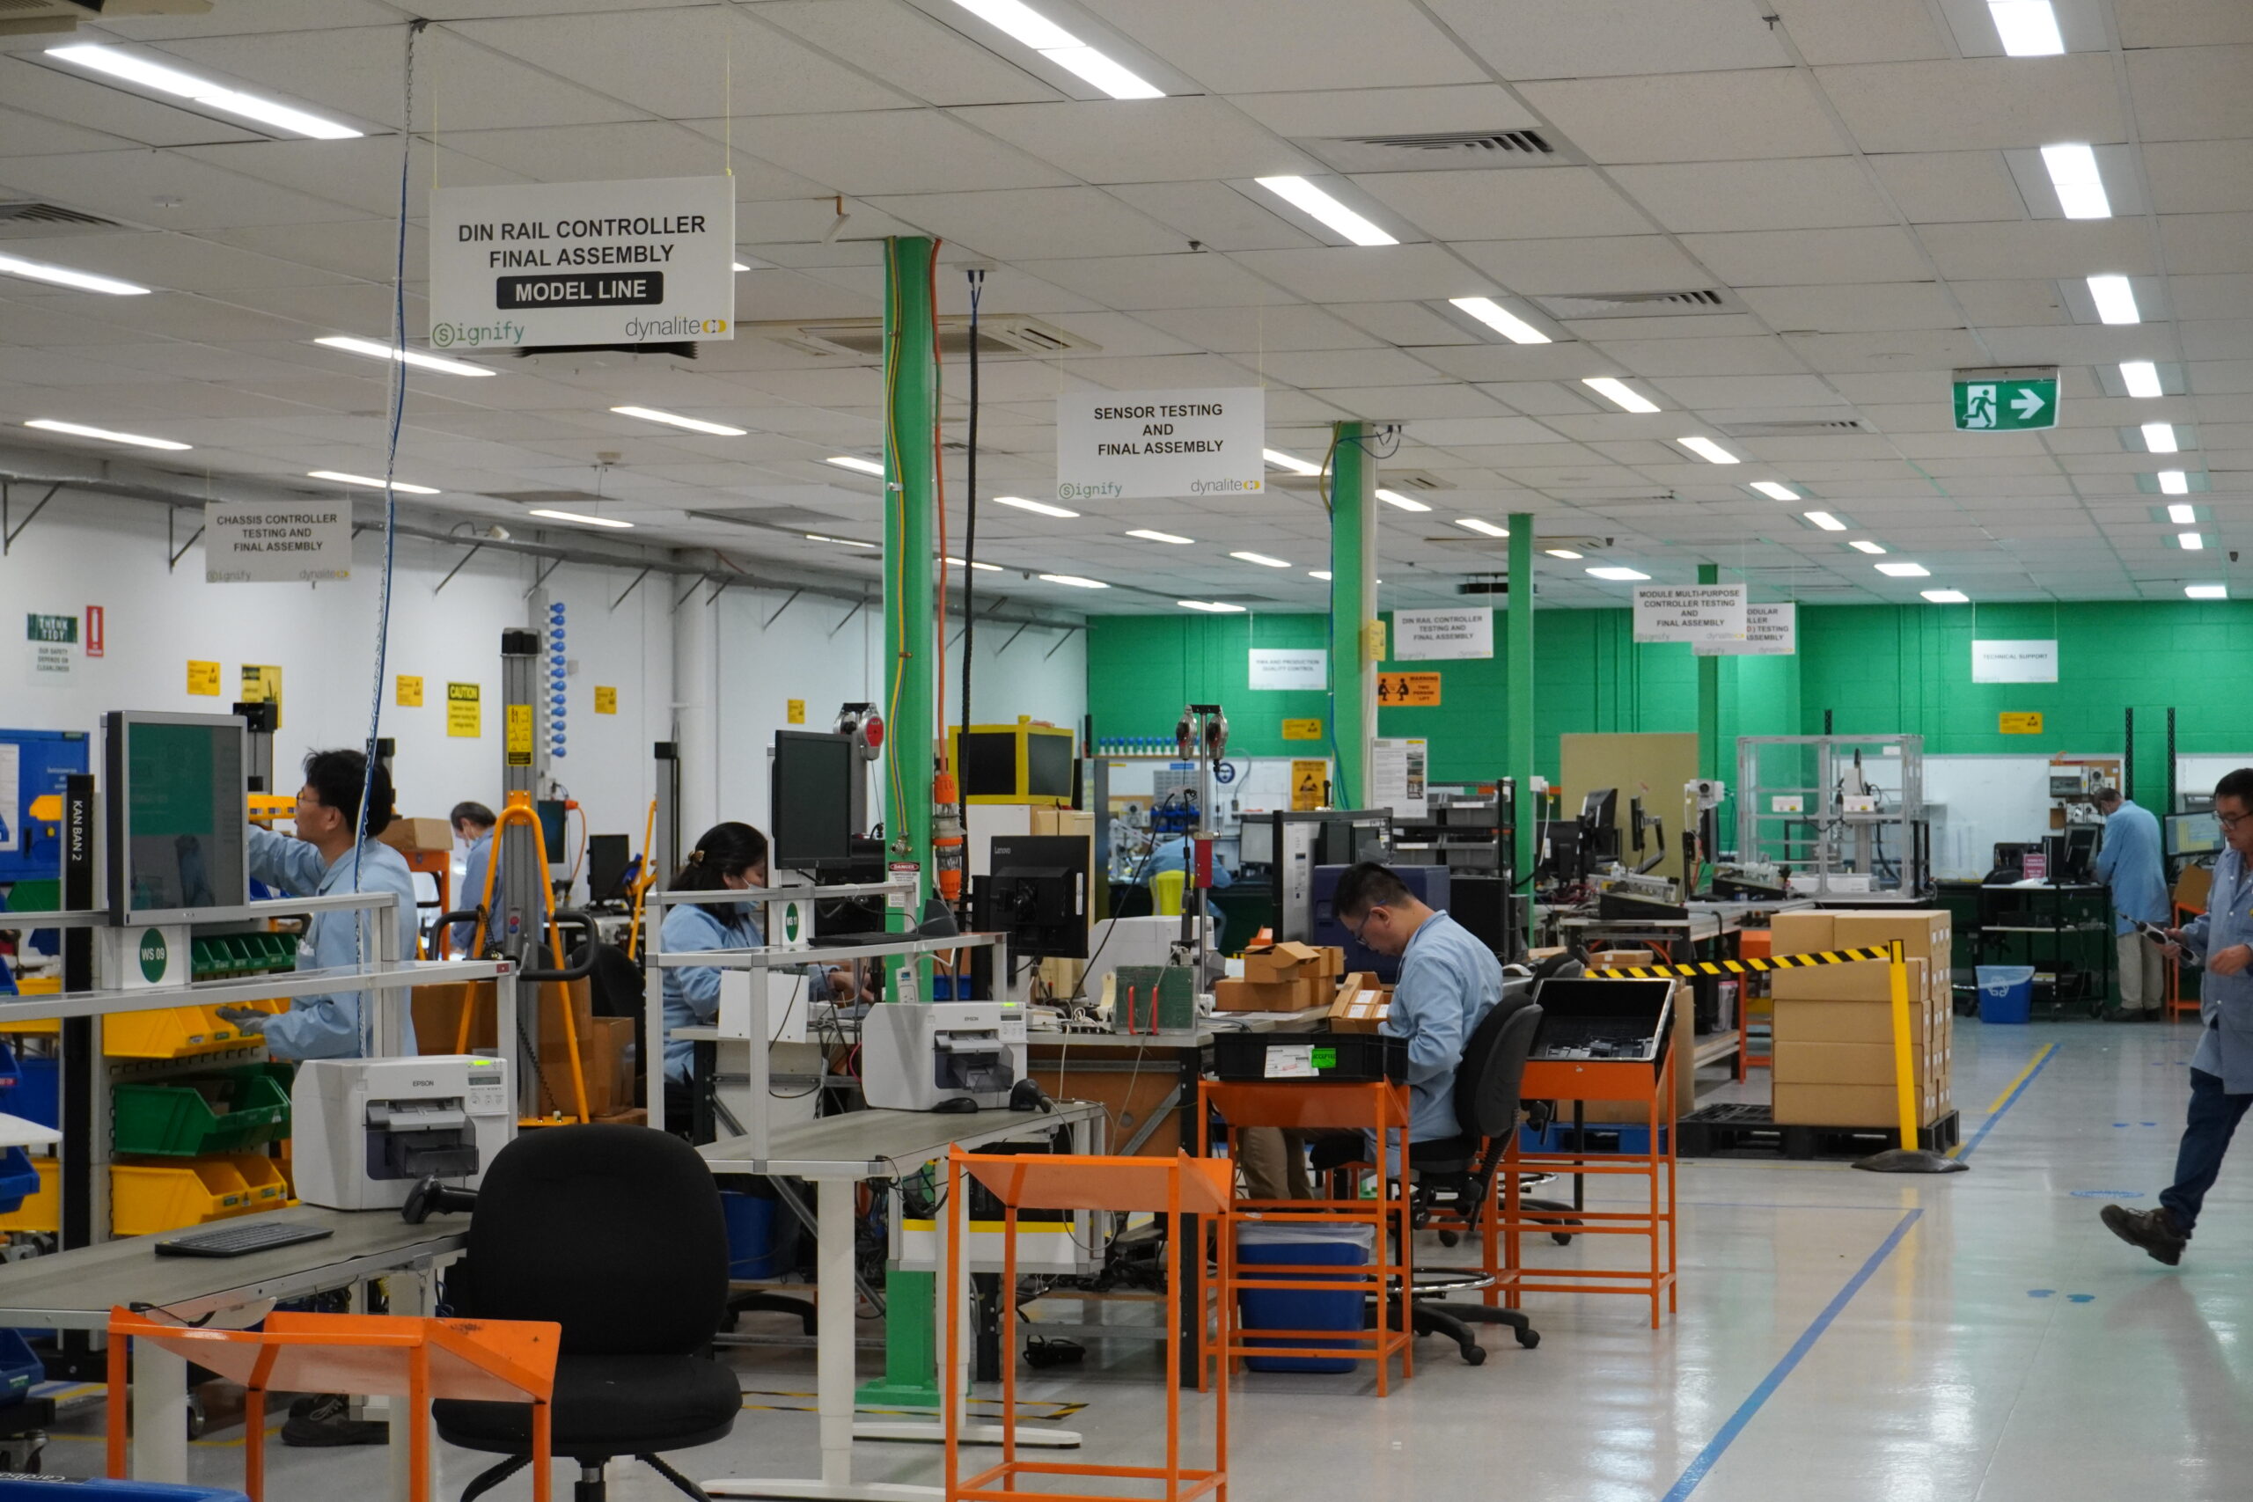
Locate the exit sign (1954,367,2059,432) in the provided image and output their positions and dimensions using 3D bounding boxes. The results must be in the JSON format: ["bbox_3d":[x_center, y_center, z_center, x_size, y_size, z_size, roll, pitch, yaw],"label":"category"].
[{"bbox_3d":[3.062,-1.223,13.942,0.360,0.215,0.090,0,-1,16],"label":"exit sign"}]

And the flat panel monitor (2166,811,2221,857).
[{"bbox_3d":[7.670,0.592,28.700,0.460,0.315,0.070,0,-1,16],"label":"flat panel monitor"}]

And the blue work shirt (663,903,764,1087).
[{"bbox_3d":[-1.115,0.682,11.350,0.430,0.540,0.450,0,-1,16],"label":"blue work shirt"}]

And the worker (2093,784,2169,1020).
[{"bbox_3d":[7.020,1.051,28.000,0.500,1.660,0.500,-1,-1,40],"label":"worker"}]

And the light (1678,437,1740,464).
[{"bbox_3d":[2.509,-1.304,17.223,0.113,0.060,1.160,0,-1,16],"label":"light"}]

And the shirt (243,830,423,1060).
[{"bbox_3d":[-1.940,0.475,9.680,0.500,0.590,0.500,0,-1,-7],"label":"shirt"}]

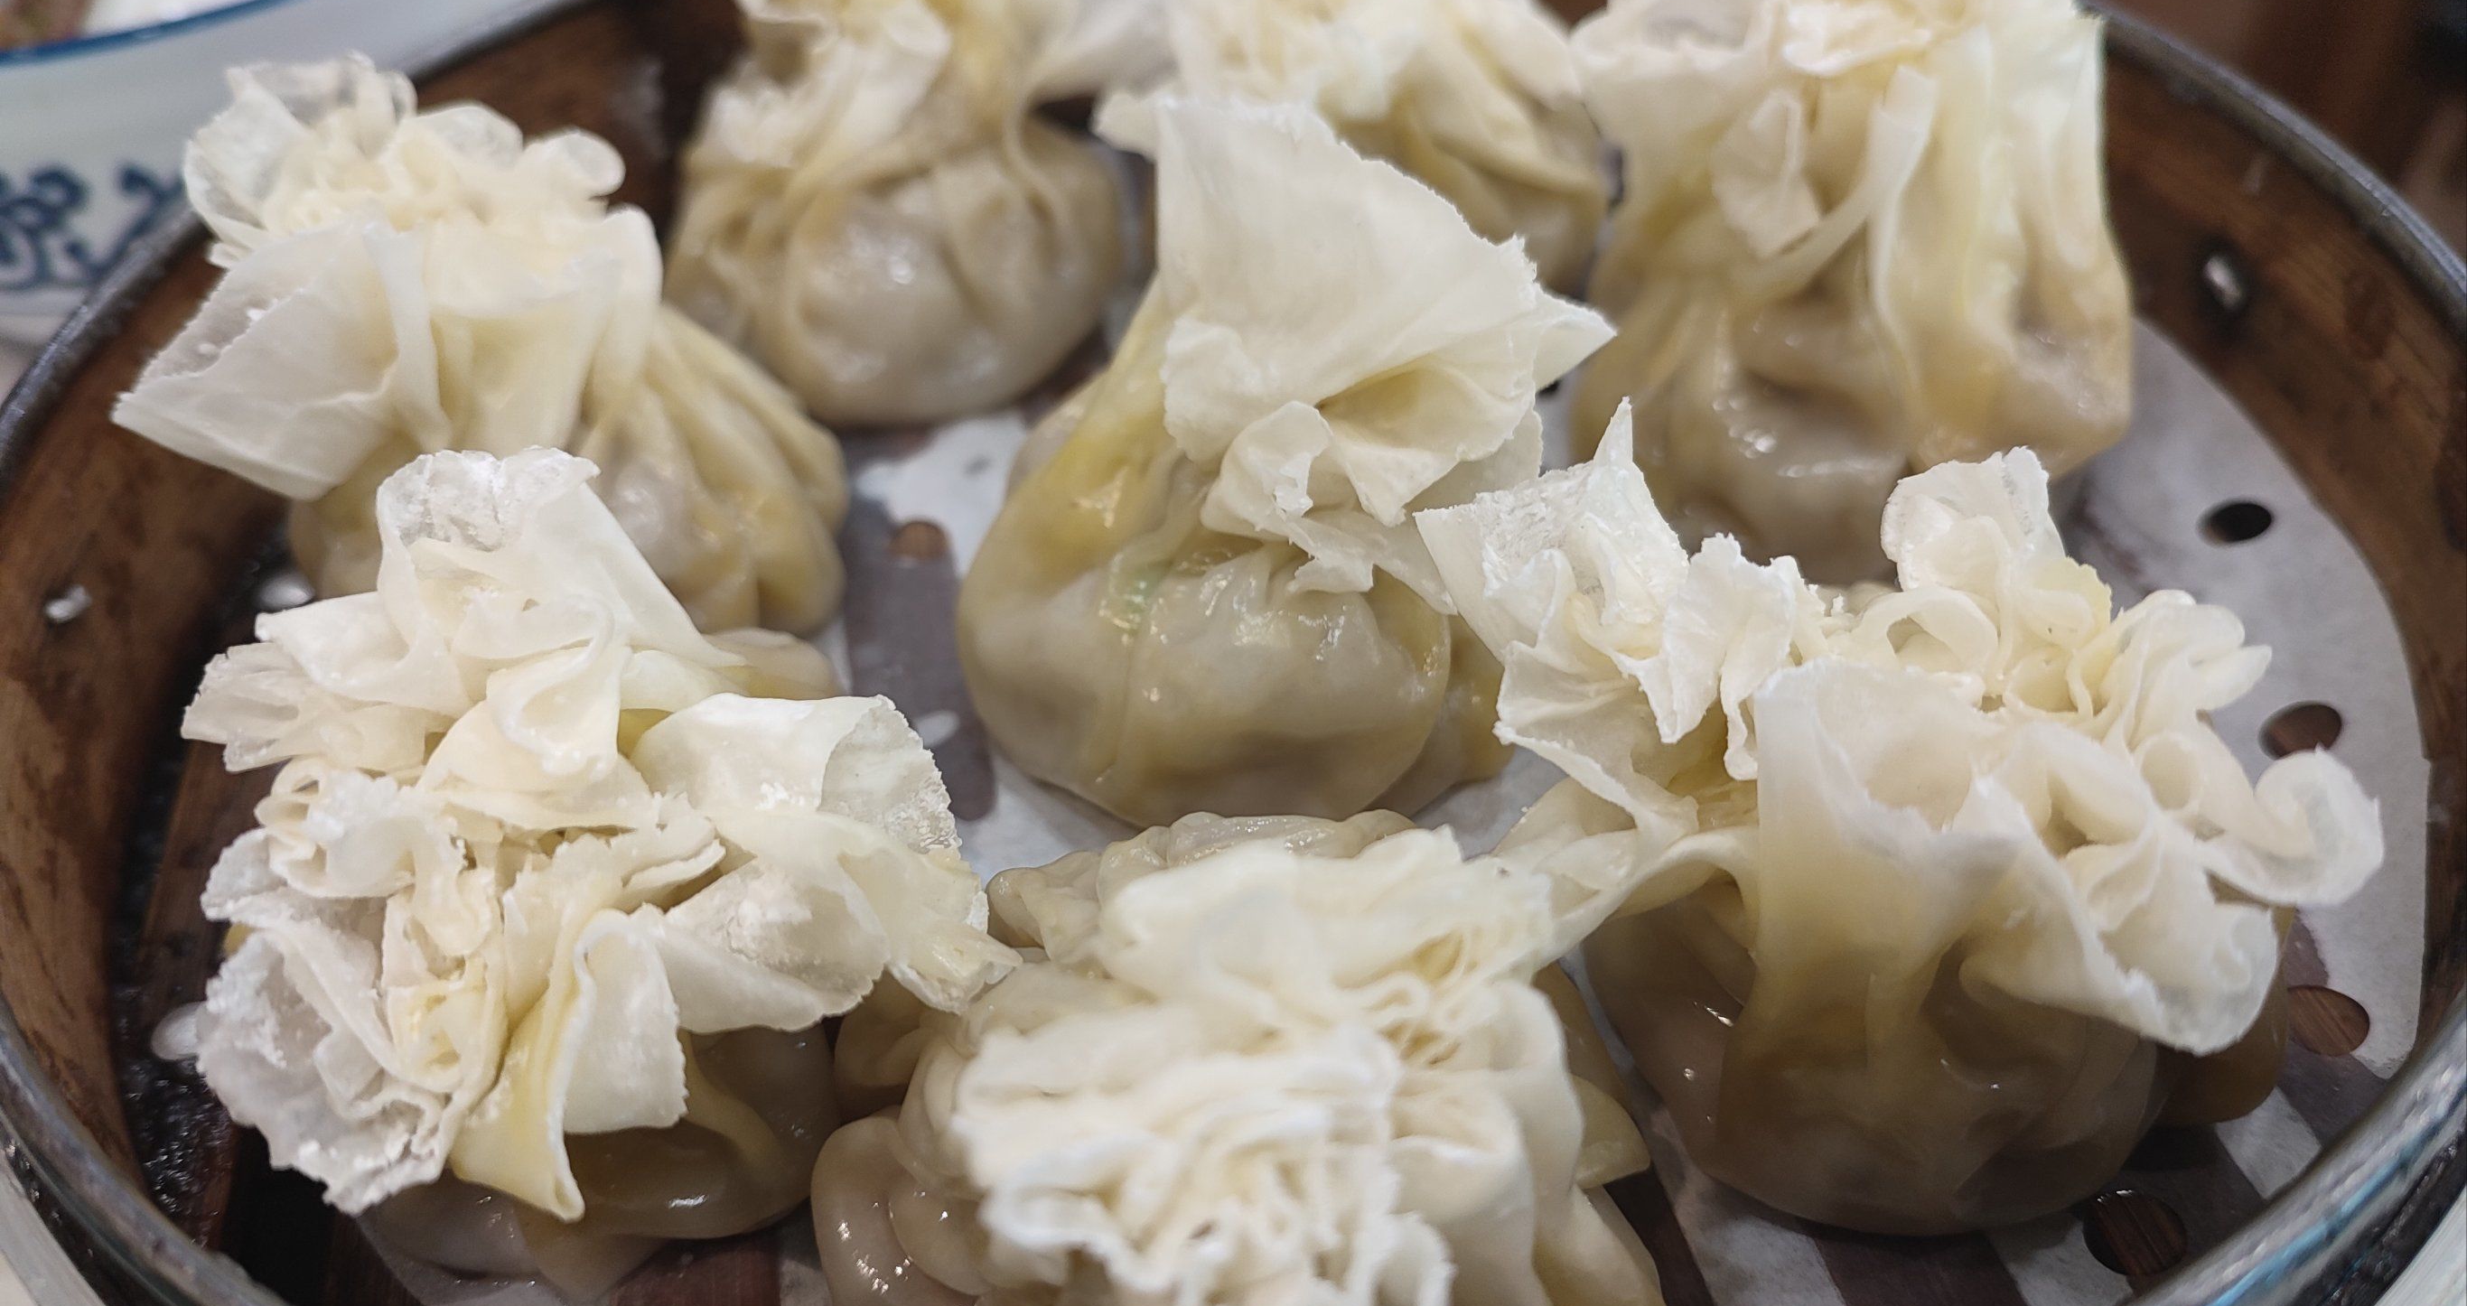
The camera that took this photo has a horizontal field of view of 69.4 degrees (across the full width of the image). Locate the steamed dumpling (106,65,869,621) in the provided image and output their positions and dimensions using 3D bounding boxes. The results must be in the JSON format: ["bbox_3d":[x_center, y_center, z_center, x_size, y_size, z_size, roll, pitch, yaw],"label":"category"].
[{"bbox_3d":[-0.077,-0.031,0.185,0.057,0.053,0.052,-2,43,0],"label":"steamed dumpling"}]

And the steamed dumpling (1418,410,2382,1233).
[{"bbox_3d":[0.048,0.014,0.132,0.062,0.053,0.050,-2,43,0],"label":"steamed dumpling"}]

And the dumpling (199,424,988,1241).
[{"bbox_3d":[-0.045,0.018,0.131,0.055,0.053,0.048,-2,43,0],"label":"dumpling"}]

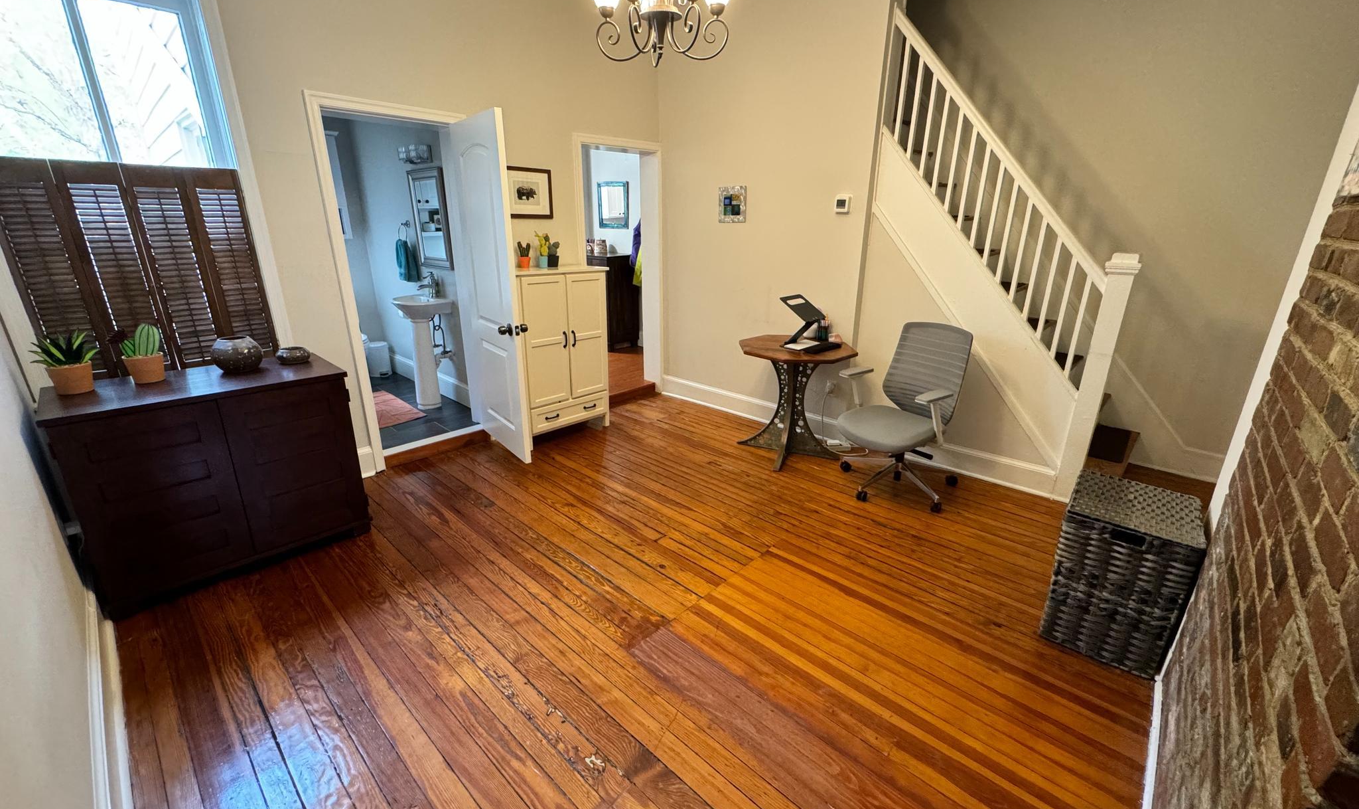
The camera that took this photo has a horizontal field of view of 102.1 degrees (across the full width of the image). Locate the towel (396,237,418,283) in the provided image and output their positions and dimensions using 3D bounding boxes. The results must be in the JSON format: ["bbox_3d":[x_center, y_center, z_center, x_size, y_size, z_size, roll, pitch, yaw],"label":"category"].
[{"bbox_3d":[-2.203,-1.170,4.449,0.139,0.336,0.075,17,25,40],"label":"towel"}]

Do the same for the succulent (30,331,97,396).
[{"bbox_3d":[-2.609,-0.179,2.340,0.180,0.271,0.187,17,25,40],"label":"succulent"}]

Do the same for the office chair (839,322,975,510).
[{"bbox_3d":[1.309,0.054,3.259,0.671,0.972,0.640,-11,22,-30],"label":"office chair"}]

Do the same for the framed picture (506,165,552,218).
[{"bbox_3d":[-1.036,-1.443,3.762,0.022,0.324,0.398,17,25,40],"label":"framed picture"}]

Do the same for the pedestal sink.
[{"bbox_3d":[-1.948,-0.376,4.210,0.498,0.845,0.387,16,24,38],"label":"pedestal sink"}]

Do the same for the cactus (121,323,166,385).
[{"bbox_3d":[-2.436,-0.230,2.495,0.125,0.266,0.138,17,25,40],"label":"cactus"}]

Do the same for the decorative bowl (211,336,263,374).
[{"bbox_3d":[-2.094,-0.234,2.613,0.198,0.148,0.198,17,25,40],"label":"decorative bowl"}]

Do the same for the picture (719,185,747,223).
[{"bbox_3d":[0.398,-1.530,4.206,0.264,0.258,0.021,17,25,40],"label":"picture"}]

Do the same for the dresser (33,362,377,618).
[{"bbox_3d":[-2.220,0.310,2.700,0.546,0.886,1.017,18,26,41],"label":"dresser"}]

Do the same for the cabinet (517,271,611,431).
[{"bbox_3d":[-0.939,-0.370,4.144,0.387,1.250,0.784,17,25,40],"label":"cabinet"}]

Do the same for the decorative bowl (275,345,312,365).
[{"bbox_3d":[-1.948,-0.246,2.776,0.148,0.068,0.148,17,25,40],"label":"decorative bowl"}]

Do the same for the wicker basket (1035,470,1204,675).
[{"bbox_3d":[1.801,0.665,2.266,0.389,0.572,0.467,16,24,37],"label":"wicker basket"}]

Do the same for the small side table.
[{"bbox_3d":[0.771,-0.024,3.797,0.750,0.760,0.750,8,20,19],"label":"small side table"}]

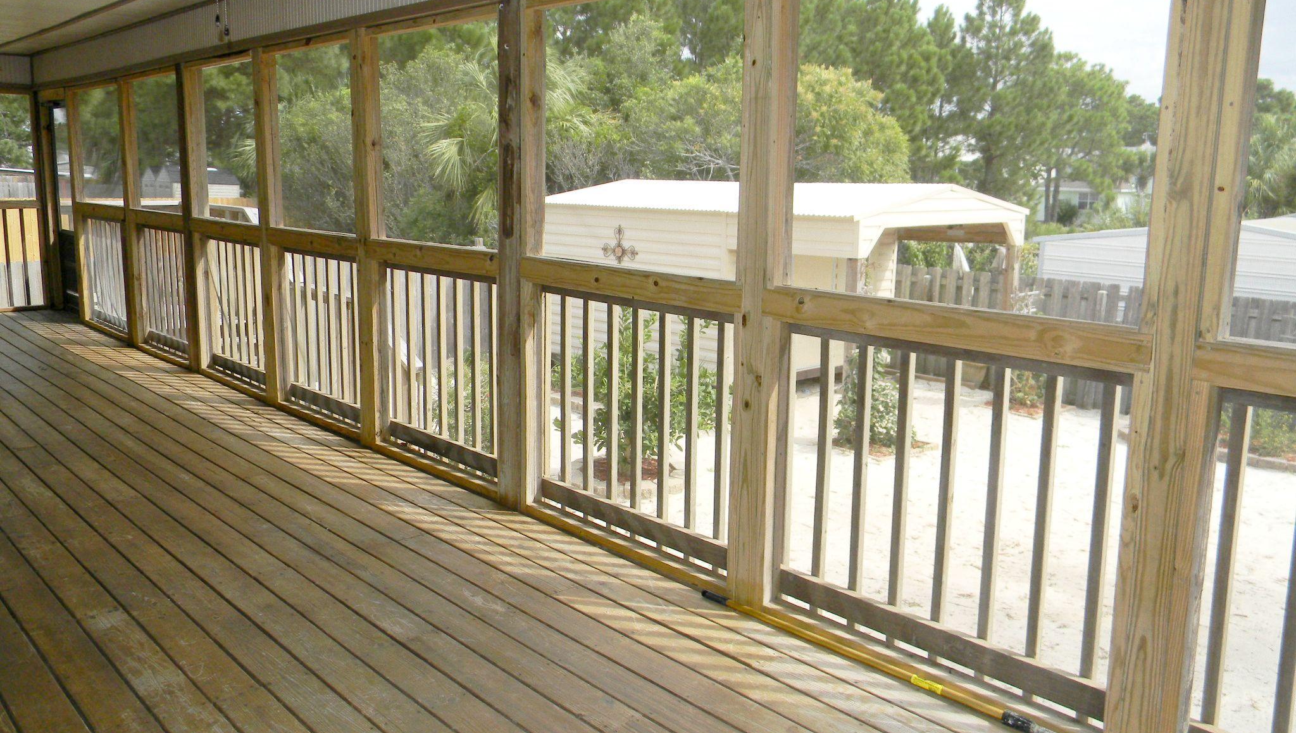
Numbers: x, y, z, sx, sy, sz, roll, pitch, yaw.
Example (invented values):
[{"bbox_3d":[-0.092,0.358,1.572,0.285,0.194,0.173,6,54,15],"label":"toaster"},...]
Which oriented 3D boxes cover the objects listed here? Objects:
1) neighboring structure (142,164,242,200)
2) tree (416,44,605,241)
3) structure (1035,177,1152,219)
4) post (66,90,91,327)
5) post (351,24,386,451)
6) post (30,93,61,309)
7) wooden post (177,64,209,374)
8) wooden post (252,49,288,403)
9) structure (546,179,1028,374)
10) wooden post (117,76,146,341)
[{"bbox_3d":[-20.931,-8.090,48.000,3.800,2.600,4.200,-8,13,-41],"label":"neighboring structure"},{"bbox_3d":[-2.355,-3.450,18.127,3.200,4.150,3.200,1,10,0],"label":"tree"},{"bbox_3d":[28.365,-10.278,63.643,7.000,3.400,9.000,-8,13,-41],"label":"structure"},{"bbox_3d":[-5.090,-1.410,9.375,0.110,2.090,0.120,-8,13,-41],"label":"post"},{"bbox_3d":[-1.417,-0.626,5.330,0.110,2.090,0.120,-8,13,-41],"label":"post"},{"bbox_3d":[-5.909,-1.606,10.286,0.120,2.090,0.140,-8,13,-41],"label":"post"},{"bbox_3d":[-3.133,-1.003,7.235,0.120,2.090,0.120,-8,13,-41],"label":"wooden post"},{"bbox_3d":[-2.252,-0.810,6.260,0.110,2.090,0.120,-8,13,-41],"label":"wooden post"},{"bbox_3d":[1.558,-1.446,14.445,3.560,2.190,5.870,-8,13,-41],"label":"structure"},{"bbox_3d":[-4.100,-1.207,8.335,0.110,2.090,0.120,-8,13,-41],"label":"wooden post"}]

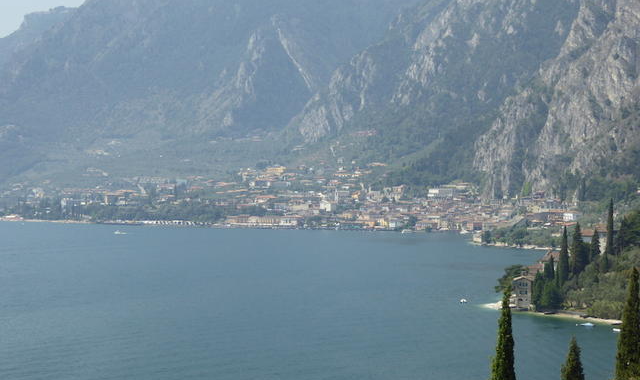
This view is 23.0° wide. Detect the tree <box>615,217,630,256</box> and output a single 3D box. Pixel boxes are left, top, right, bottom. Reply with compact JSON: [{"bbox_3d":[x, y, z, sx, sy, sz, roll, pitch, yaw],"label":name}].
[{"bbox_3d":[120.110,18.490,625.000,5.790,16.700,5.790,1,0,0],"label":"tree"}]

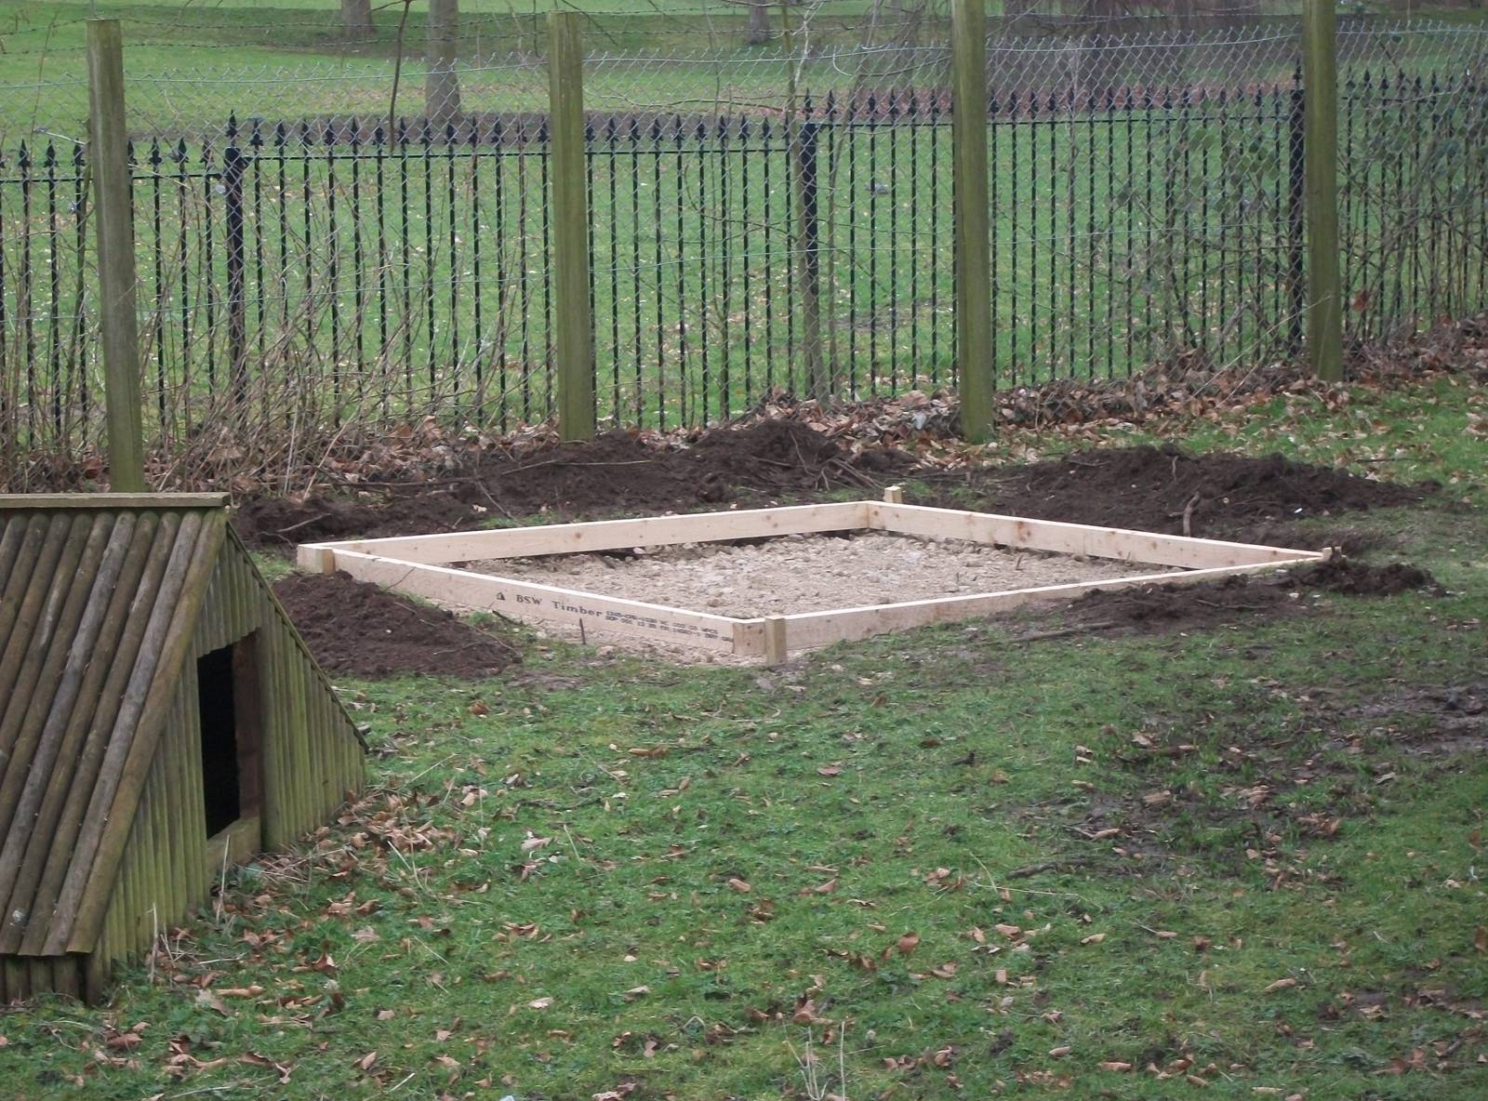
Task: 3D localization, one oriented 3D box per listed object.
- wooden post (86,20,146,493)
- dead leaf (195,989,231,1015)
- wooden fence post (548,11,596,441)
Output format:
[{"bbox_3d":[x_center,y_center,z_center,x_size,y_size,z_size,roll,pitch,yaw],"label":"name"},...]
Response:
[{"bbox_3d":[-2.228,-1.022,14.646,0.128,1.705,0.128,-6,8,-32],"label":"wooden post"},{"bbox_3d":[-0.977,0.833,7.600,0.062,0.033,0.055,-2,7,-17],"label":"dead leaf"},{"bbox_3d":[-0.646,-1.208,15.551,0.128,1.623,0.128,-6,8,-32],"label":"wooden fence post"}]

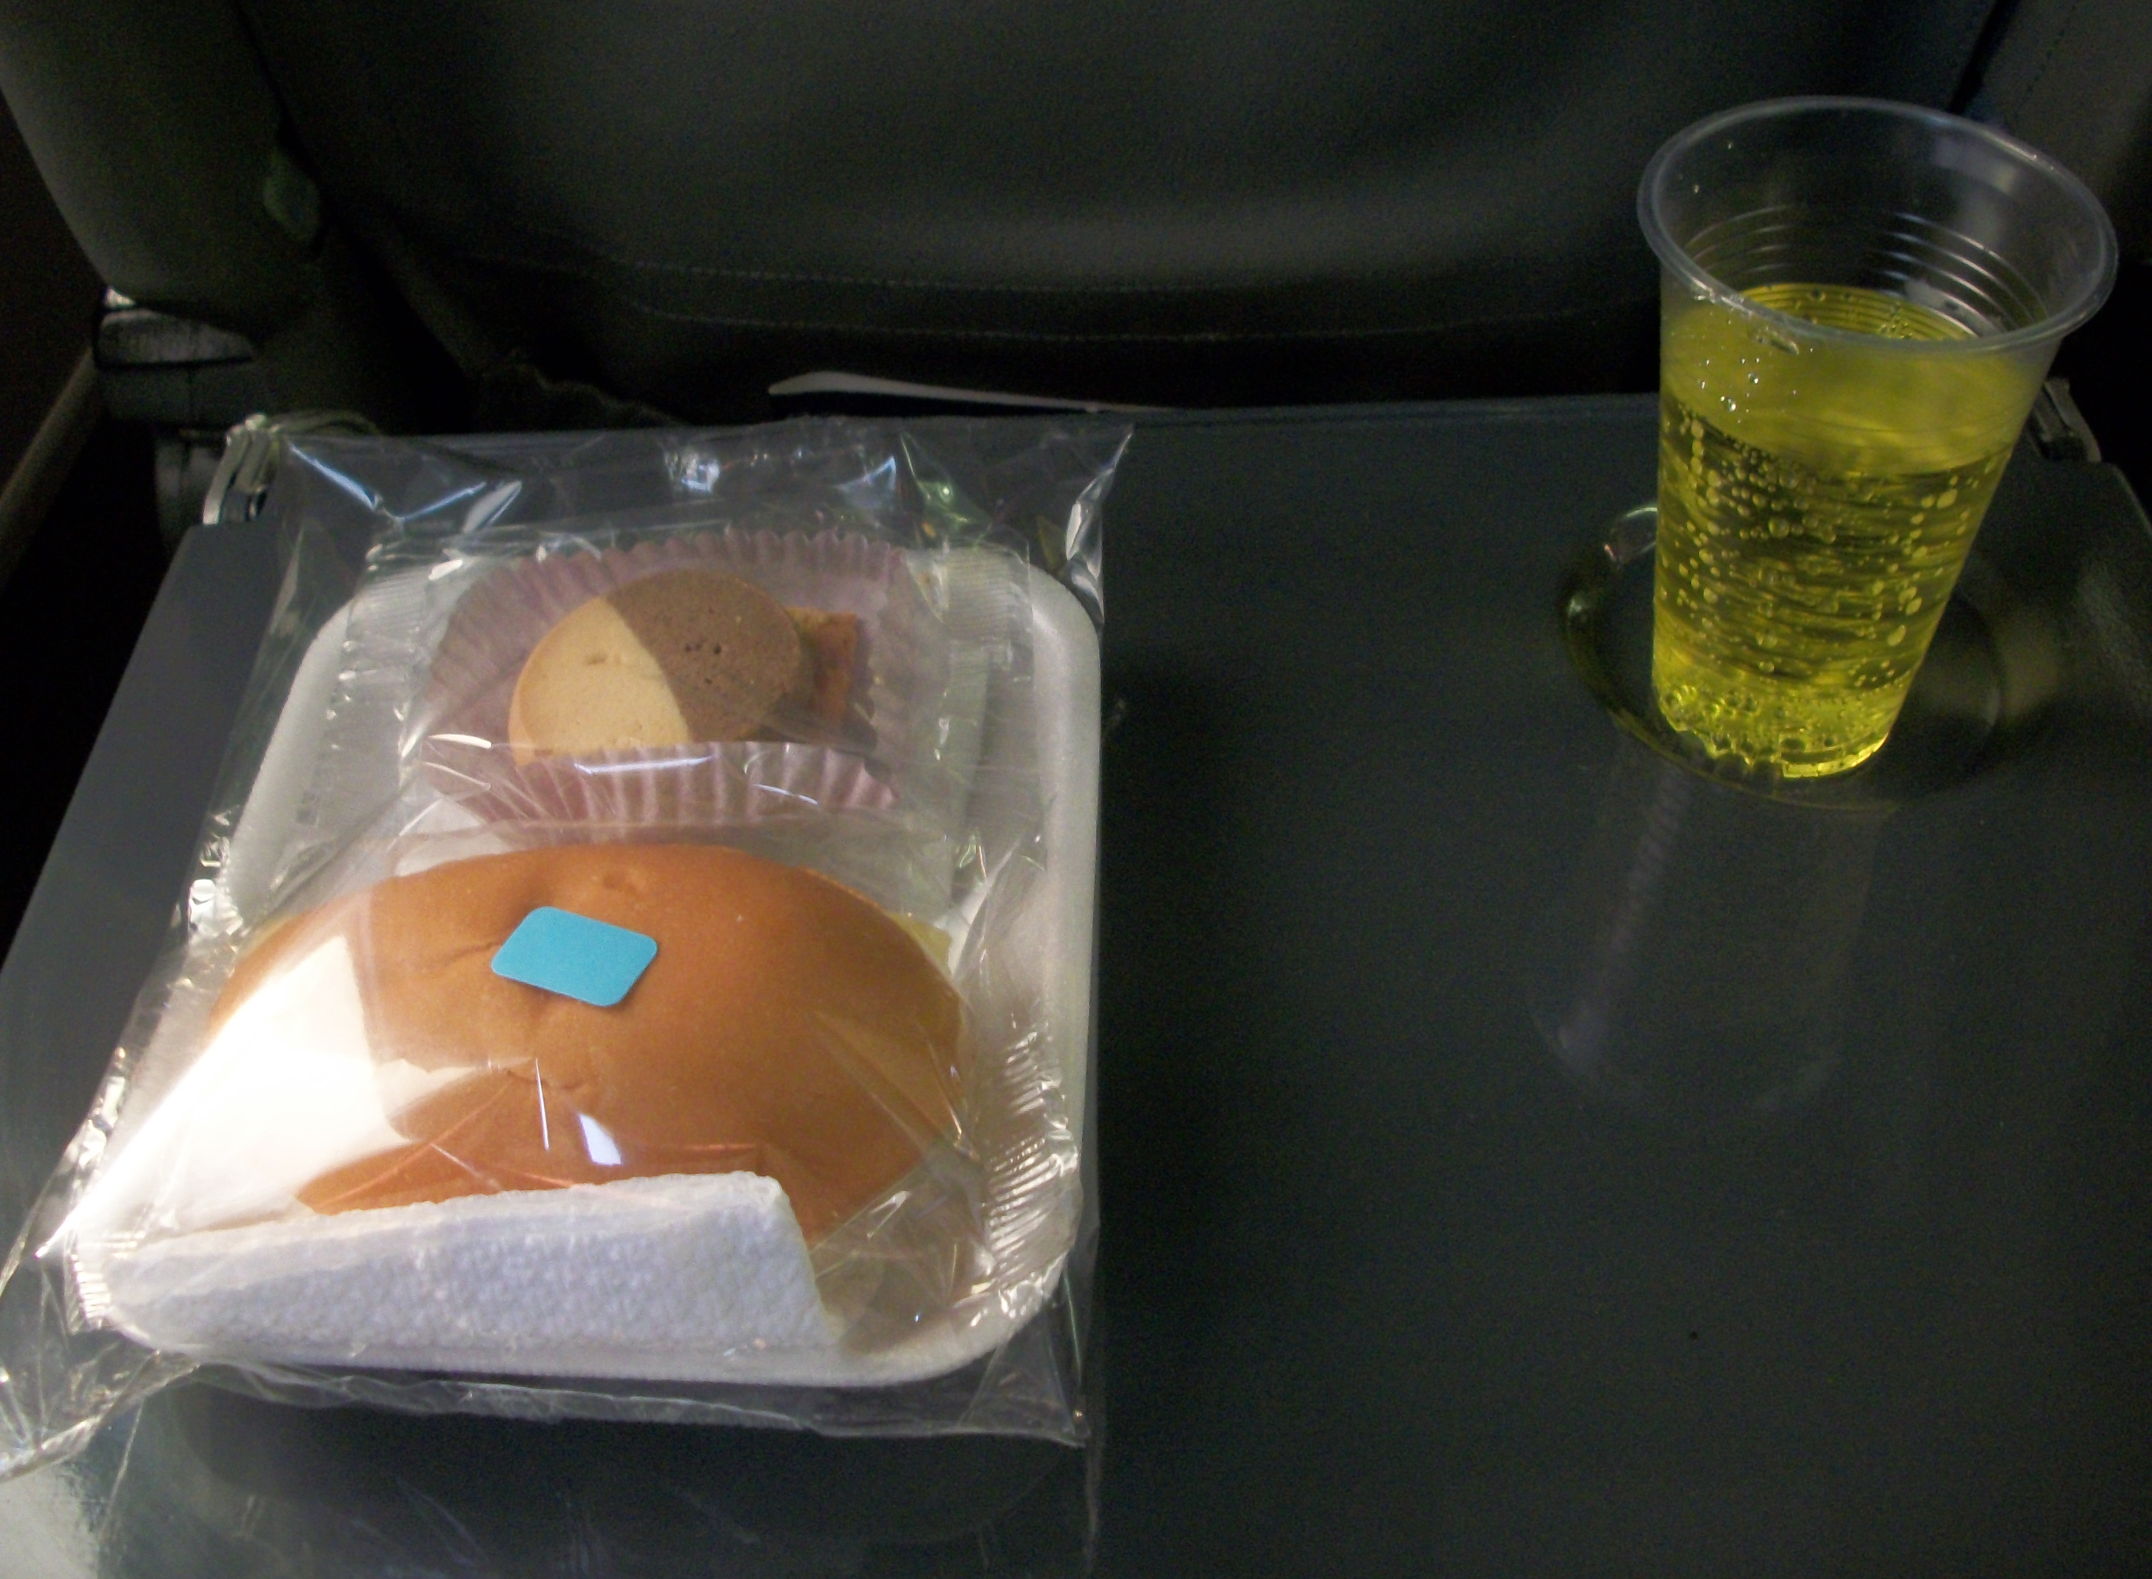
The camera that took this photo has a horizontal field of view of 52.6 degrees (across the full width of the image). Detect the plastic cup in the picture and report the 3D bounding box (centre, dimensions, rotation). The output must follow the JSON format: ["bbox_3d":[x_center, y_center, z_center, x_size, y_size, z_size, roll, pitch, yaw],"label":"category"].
[{"bbox_3d":[0.130,-0.054,0.379,0.072,0.102,0.072,-2,46,2],"label":"plastic cup"}]

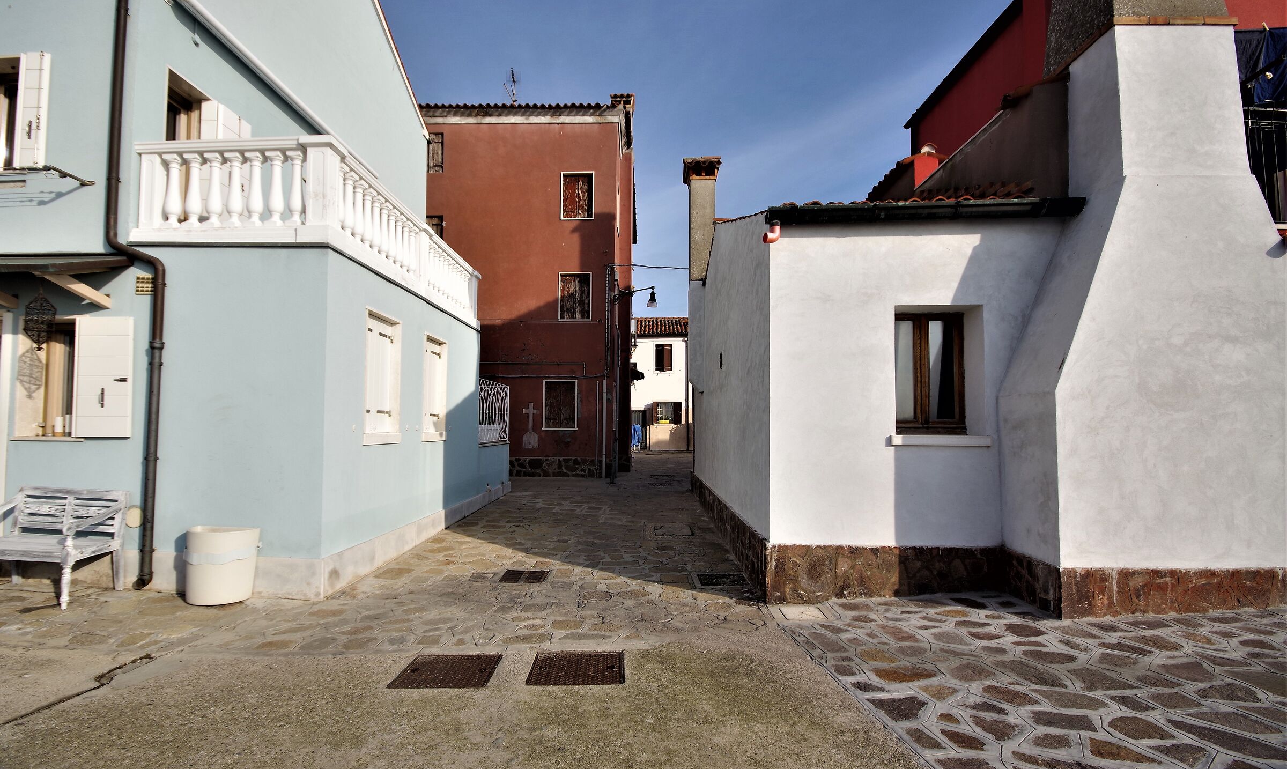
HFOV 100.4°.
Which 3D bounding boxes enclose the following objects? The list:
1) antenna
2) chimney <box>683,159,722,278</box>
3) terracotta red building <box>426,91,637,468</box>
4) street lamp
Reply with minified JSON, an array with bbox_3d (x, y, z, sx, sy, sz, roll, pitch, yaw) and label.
[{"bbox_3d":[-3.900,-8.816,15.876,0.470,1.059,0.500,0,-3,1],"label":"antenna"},{"bbox_3d":[1.041,-2.912,9.620,0.640,2.134,0.640,0,-3,1],"label":"chimney"},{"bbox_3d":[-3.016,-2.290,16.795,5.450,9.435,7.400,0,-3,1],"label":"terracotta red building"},{"bbox_3d":[-0.174,-2.188,13.249,1.040,0.553,0.280,0,-3,1],"label":"street lamp"}]

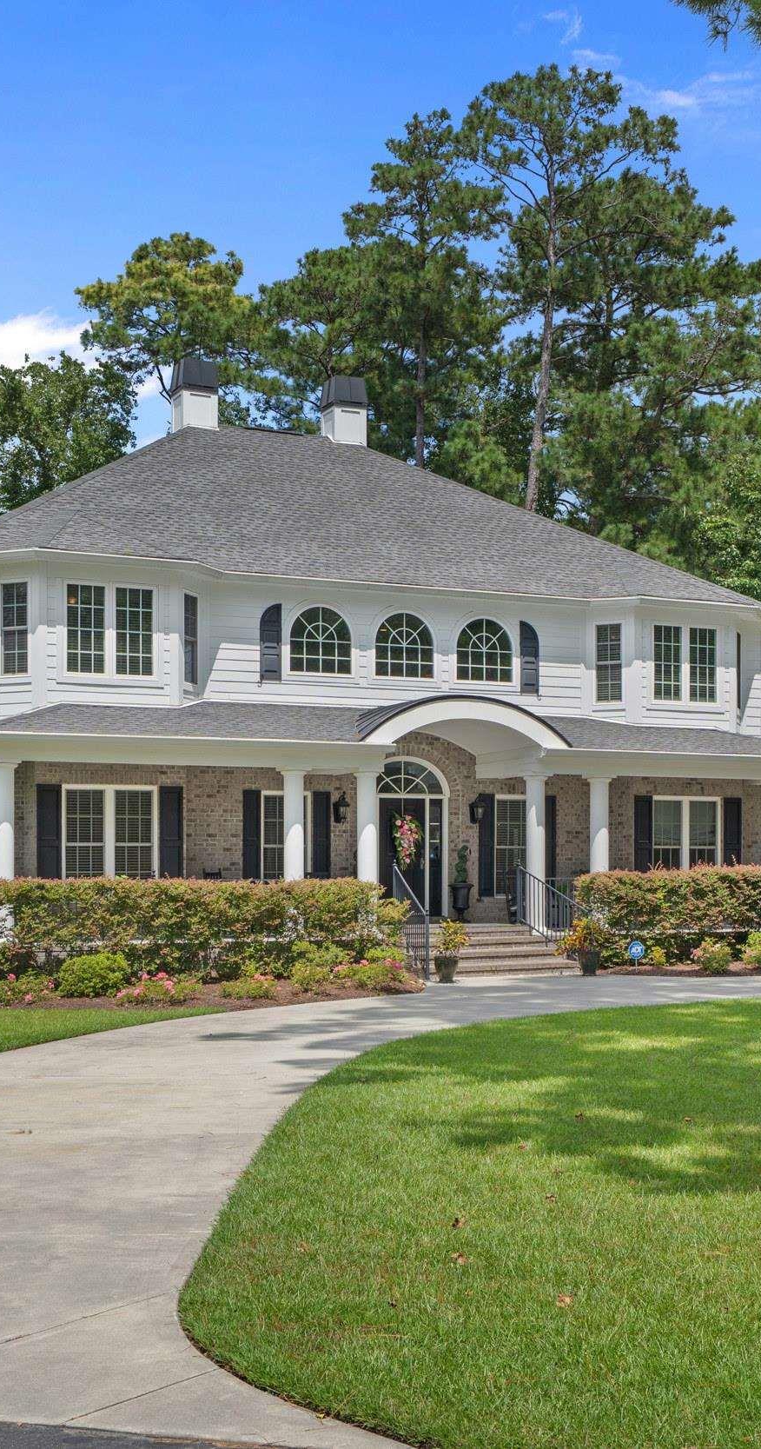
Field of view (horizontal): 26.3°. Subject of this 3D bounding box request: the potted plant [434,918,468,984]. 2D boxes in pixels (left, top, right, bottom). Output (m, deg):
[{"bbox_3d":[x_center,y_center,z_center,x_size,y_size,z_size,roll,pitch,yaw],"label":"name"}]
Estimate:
[{"bbox_3d":[1.055,3.390,24.400,0.480,0.940,0.480,0,-3,0],"label":"potted plant"}]

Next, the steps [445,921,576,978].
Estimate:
[{"bbox_3d":[1.680,3.530,25.500,2.400,0.800,1.350,1,-3,-24],"label":"steps"}]

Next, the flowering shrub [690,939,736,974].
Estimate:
[{"bbox_3d":[5.391,3.765,26.400,0.720,0.580,0.660,0,-4,0],"label":"flowering shrub"}]

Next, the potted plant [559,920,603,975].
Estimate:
[{"bbox_3d":[3.196,3.572,26.000,0.680,0.840,0.640,0,-4,0],"label":"potted plant"}]

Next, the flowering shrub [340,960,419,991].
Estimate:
[{"bbox_3d":[0.000,3.590,23.300,1.000,0.430,0.800,1,-3,-24],"label":"flowering shrub"}]

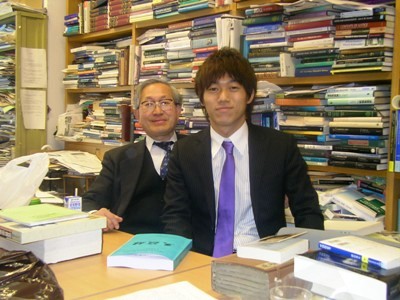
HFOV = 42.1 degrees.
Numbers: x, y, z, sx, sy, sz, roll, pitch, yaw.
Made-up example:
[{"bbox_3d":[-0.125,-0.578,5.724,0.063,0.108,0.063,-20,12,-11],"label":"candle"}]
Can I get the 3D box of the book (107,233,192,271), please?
[{"bbox_3d":[-0.140,0.298,1.530,0.184,0.033,0.260,2,3,10],"label":"book"}]

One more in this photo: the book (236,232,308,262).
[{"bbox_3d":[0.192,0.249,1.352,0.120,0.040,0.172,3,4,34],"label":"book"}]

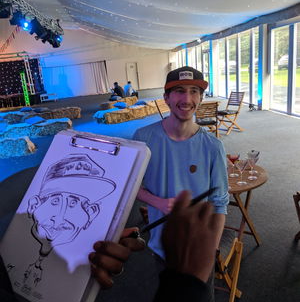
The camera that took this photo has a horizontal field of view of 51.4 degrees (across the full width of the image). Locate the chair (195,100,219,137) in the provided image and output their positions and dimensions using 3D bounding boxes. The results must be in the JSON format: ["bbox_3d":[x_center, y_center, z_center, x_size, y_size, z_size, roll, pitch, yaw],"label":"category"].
[{"bbox_3d":[1.181,-0.549,6.420,0.460,0.890,0.580,-2,16,11],"label":"chair"}]

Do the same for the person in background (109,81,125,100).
[{"bbox_3d":[-1.504,-2.482,13.805,0.700,1.000,0.500,-1,16,14],"label":"person in background"}]

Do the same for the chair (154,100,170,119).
[{"bbox_3d":[0.497,-0.757,7.391,0.460,0.890,0.580,-14,18,-30],"label":"chair"}]

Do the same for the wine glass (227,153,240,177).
[{"bbox_3d":[0.732,0.130,2.707,0.107,0.187,0.107,-5,15,0],"label":"wine glass"}]

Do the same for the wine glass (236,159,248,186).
[{"bbox_3d":[0.748,0.177,2.531,0.107,0.187,0.107,-5,15,0],"label":"wine glass"}]

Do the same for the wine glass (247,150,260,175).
[{"bbox_3d":[0.916,0.099,2.757,0.107,0.187,0.107,-5,15,0],"label":"wine glass"}]

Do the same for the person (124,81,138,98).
[{"bbox_3d":[-0.827,-2.543,13.805,0.700,1.000,0.500,-9,16,-14],"label":"person"}]

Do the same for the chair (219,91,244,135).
[{"bbox_3d":[1.903,-0.906,7.468,0.580,0.890,0.460,-13,17,-26],"label":"chair"}]

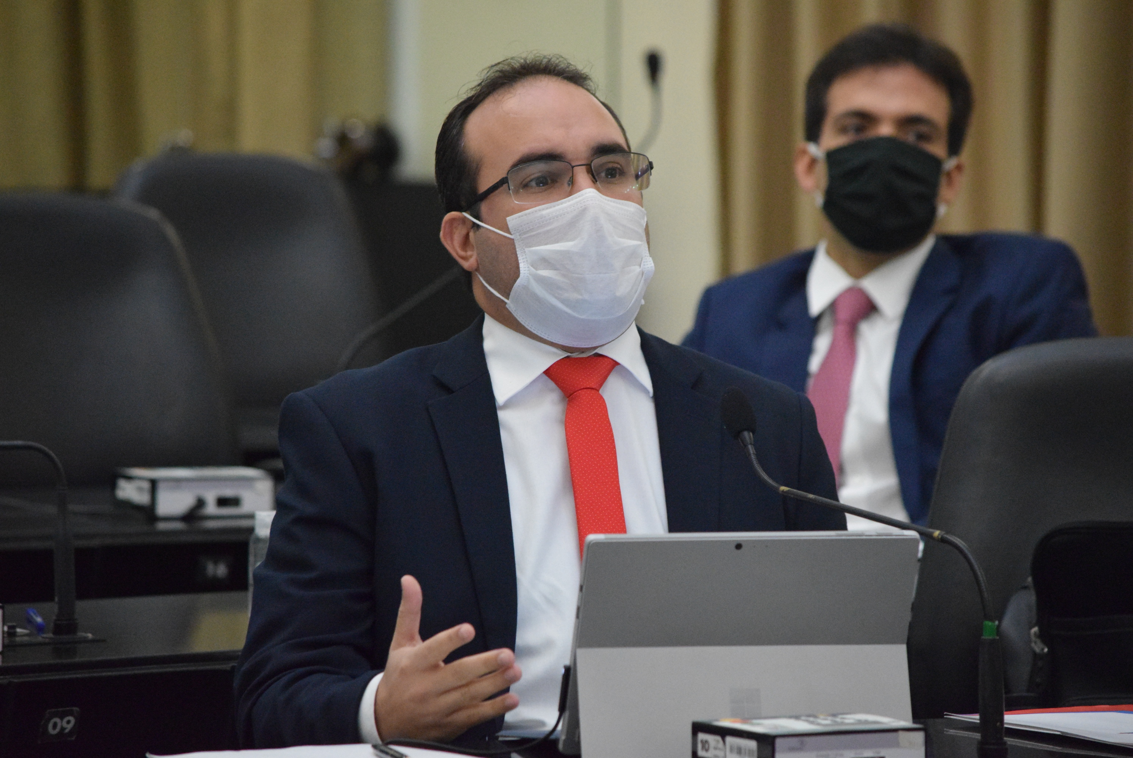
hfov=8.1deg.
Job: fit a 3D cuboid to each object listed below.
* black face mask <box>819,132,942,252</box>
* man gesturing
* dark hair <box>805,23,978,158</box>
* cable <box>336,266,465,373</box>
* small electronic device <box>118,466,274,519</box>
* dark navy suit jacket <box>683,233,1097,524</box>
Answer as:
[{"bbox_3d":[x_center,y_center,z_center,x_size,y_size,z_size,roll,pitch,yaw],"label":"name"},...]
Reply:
[{"bbox_3d":[0.333,-0.195,8.520,0.140,0.125,0.095,3,3,-6],"label":"black face mask"},{"bbox_3d":[0.000,0.385,6.710,0.540,1.280,0.720,-1,3,-14],"label":"man gesturing"},{"bbox_3d":[0.345,-0.297,8.600,0.172,0.165,0.200,3,3,-6],"label":"dark hair"},{"bbox_3d":[-0.156,-0.009,8.800,0.240,0.330,0.070,-1,3,-20],"label":"cable"},{"bbox_3d":[-0.408,0.125,8.800,0.136,0.044,0.136,-1,3,-18],"label":"small electronic device"},{"bbox_3d":[0.344,0.130,8.600,0.500,0.580,0.320,0,3,2],"label":"dark navy suit jacket"}]

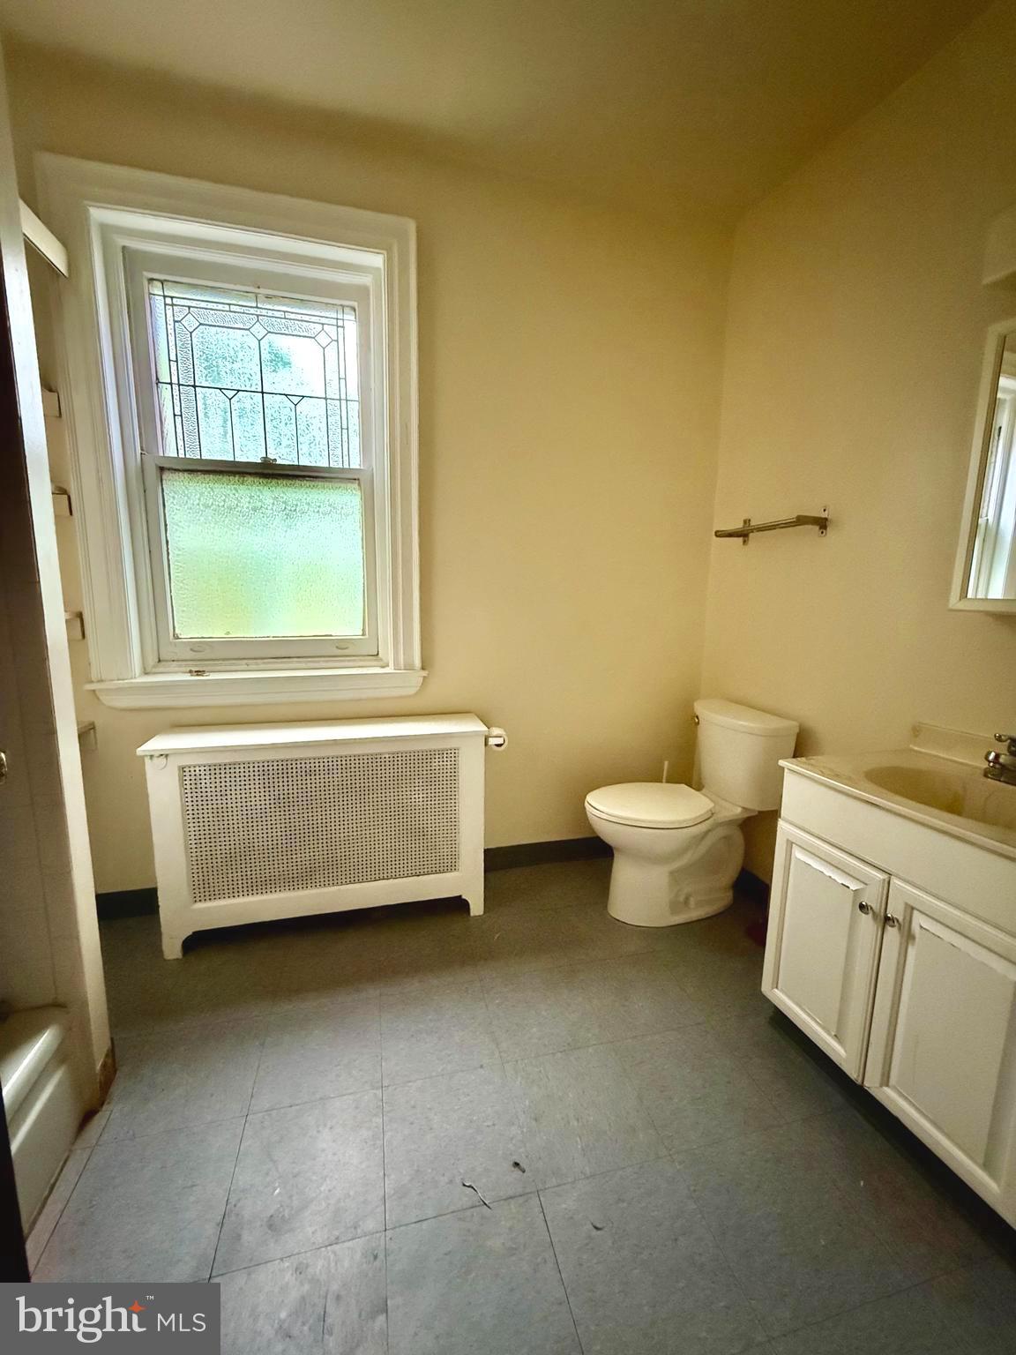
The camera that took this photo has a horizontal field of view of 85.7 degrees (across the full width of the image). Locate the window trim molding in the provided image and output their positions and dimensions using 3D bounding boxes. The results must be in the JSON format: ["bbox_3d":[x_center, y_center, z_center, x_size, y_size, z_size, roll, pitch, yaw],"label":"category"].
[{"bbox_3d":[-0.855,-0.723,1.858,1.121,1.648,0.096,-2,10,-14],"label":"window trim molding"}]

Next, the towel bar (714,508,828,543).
[{"bbox_3d":[0.925,-0.537,1.952,0.117,0.096,0.424,-2,10,-14],"label":"towel bar"}]

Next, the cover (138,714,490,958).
[{"bbox_3d":[-0.627,0.528,1.969,1.088,0.707,0.283,-2,10,-14],"label":"cover"}]

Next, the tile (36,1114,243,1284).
[{"bbox_3d":[-0.705,1.037,1.075,0.301,0.006,0.310,-2,10,-14],"label":"tile"}]

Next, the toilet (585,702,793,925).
[{"bbox_3d":[0.620,0.503,2.085,0.670,0.754,0.439,-2,10,-14],"label":"toilet"}]

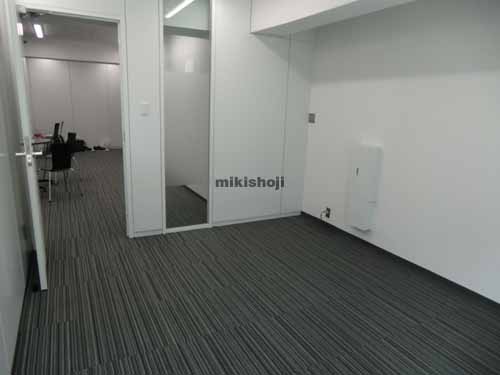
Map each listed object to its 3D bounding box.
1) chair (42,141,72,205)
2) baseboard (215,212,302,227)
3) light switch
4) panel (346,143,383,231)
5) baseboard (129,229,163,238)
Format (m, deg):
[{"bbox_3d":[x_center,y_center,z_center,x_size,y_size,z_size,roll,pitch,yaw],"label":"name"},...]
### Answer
[{"bbox_3d":[-2.721,-0.251,4.854,0.500,0.780,0.480,10,16,30],"label":"chair"},{"bbox_3d":[0.139,0.383,4.277,1.270,0.058,0.020,-5,15,-28],"label":"baseboard"},{"bbox_3d":[-1.004,-0.752,3.335,0.080,0.125,0.014,-5,15,-28],"label":"light switch"},{"bbox_3d":[1.194,0.001,3.656,0.090,0.880,0.310,-5,15,-28],"label":"panel"},{"bbox_3d":[-1.062,0.487,3.627,0.330,0.058,0.020,-5,15,-28],"label":"baseboard"}]

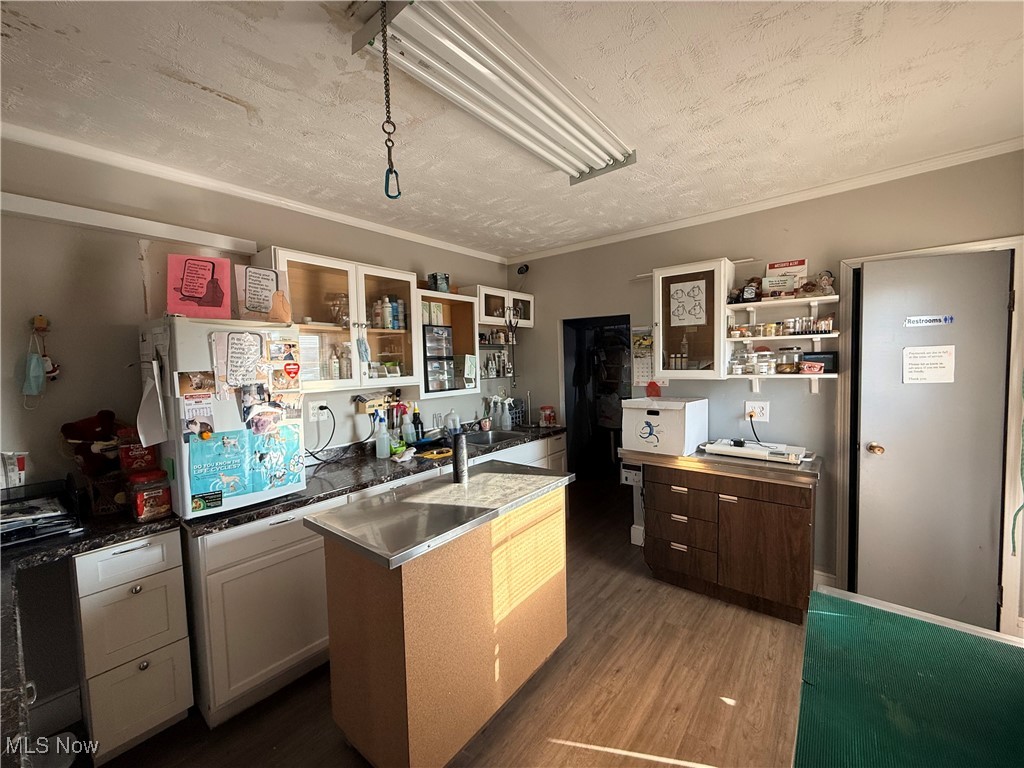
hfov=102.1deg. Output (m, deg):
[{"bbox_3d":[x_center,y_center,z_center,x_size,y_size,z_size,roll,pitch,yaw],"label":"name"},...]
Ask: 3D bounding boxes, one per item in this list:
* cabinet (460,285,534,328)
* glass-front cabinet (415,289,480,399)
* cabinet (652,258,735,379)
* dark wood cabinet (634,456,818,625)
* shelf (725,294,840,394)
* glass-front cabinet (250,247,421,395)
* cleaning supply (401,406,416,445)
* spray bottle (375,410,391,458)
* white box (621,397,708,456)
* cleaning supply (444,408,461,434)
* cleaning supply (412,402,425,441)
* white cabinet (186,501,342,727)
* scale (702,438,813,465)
[{"bbox_3d":[-0.147,-0.666,3.725,0.316,0.305,0.761,1,4,39],"label":"cabinet"},{"bbox_3d":[-0.573,-0.295,3.208,0.316,0.762,0.613,1,4,39],"label":"glass-front cabinet"},{"bbox_3d":[1.259,-0.419,2.859,0.457,0.759,0.280,1,4,39],"label":"cabinet"},{"bbox_3d":[1.420,0.917,2.753,0.975,0.855,0.494,1,4,39],"label":"dark wood cabinet"},{"bbox_3d":[1.694,-0.223,2.605,0.568,0.578,0.245,1,4,39],"label":"shelf"},{"bbox_3d":[-1.037,-0.348,2.576,0.280,0.759,0.912,1,4,39],"label":"glass-front cabinet"},{"bbox_3d":[-0.731,0.284,2.939,0.110,0.280,0.090,-3,3,-21],"label":"cleaning supply"},{"bbox_3d":[-0.900,0.349,2.868,0.095,0.311,0.082,-3,4,-30],"label":"spray bottle"},{"bbox_3d":[1.066,0.271,2.893,0.410,0.346,0.430,1,4,41],"label":"white box"},{"bbox_3d":[-0.468,0.319,3.302,0.125,0.250,0.125,-2,3,-8],"label":"cleaning supply"},{"bbox_3d":[-0.693,0.279,3.084,0.075,0.280,0.070,-2,3,-15],"label":"cleaning supply"},{"bbox_3d":[-1.289,1.025,2.142,0.585,0.842,0.633,1,4,39],"label":"white cabinet"},{"bbox_3d":[1.569,0.430,2.678,0.608,0.057,0.254,1,4,39],"label":"scale"}]

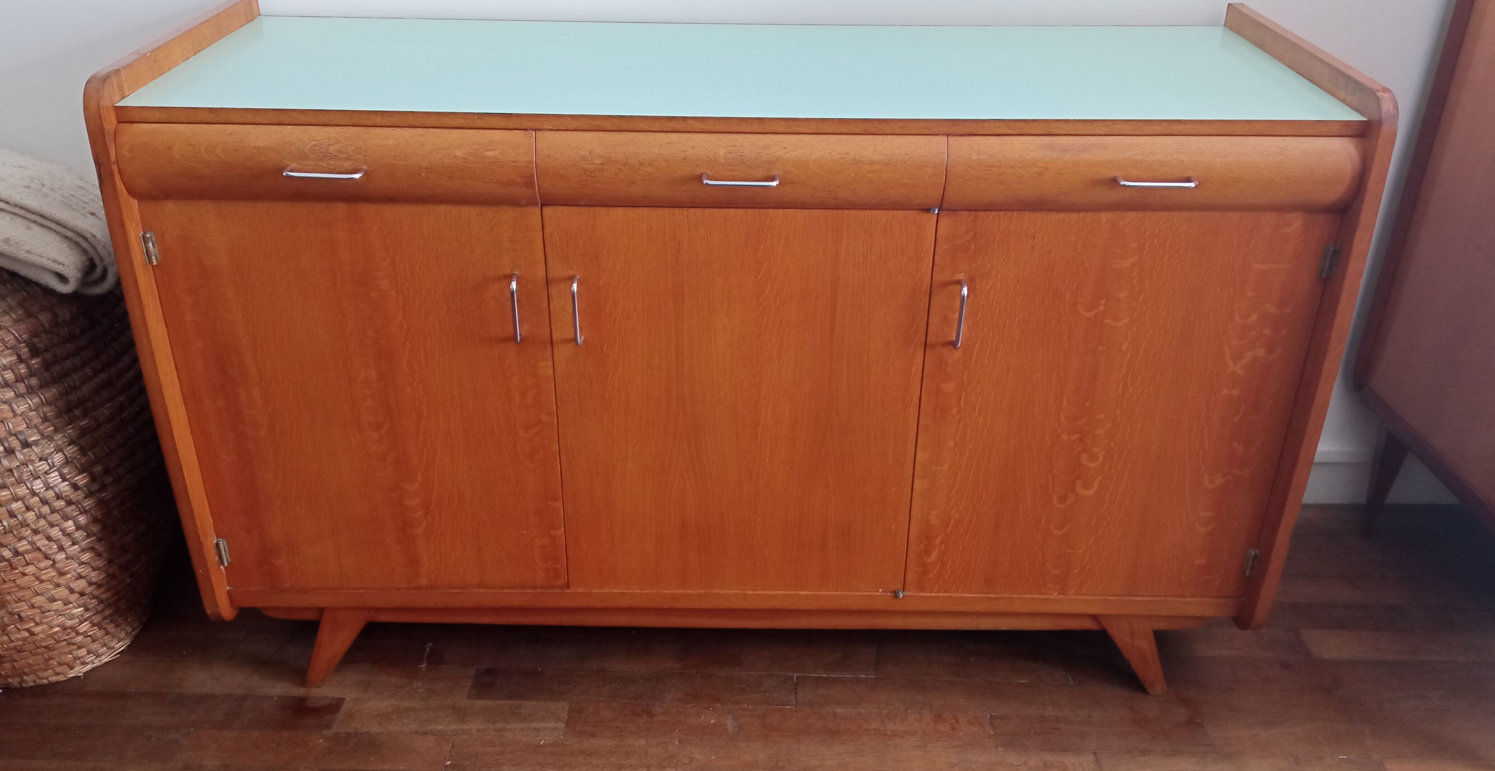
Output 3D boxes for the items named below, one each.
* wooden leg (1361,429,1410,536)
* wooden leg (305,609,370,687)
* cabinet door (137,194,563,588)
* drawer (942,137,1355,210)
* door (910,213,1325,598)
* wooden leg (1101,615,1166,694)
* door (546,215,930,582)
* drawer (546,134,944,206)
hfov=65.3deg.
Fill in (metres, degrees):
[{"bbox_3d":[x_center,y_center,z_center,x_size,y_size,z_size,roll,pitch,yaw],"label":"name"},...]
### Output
[{"bbox_3d":[1.109,0.173,2.034,0.050,0.213,0.054,1,29,0],"label":"wooden leg"},{"bbox_3d":[-0.595,0.372,1.707,0.113,0.143,0.049,1,29,0],"label":"wooden leg"},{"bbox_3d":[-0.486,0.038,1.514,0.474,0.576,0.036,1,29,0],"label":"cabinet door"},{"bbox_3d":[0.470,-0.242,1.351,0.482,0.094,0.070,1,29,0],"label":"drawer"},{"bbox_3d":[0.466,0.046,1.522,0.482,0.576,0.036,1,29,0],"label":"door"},{"bbox_3d":[0.562,0.384,1.717,0.120,0.143,0.049,1,29,0],"label":"wooden leg"},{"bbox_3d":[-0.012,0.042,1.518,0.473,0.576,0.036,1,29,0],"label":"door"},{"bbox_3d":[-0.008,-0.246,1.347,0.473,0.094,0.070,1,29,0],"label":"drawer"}]

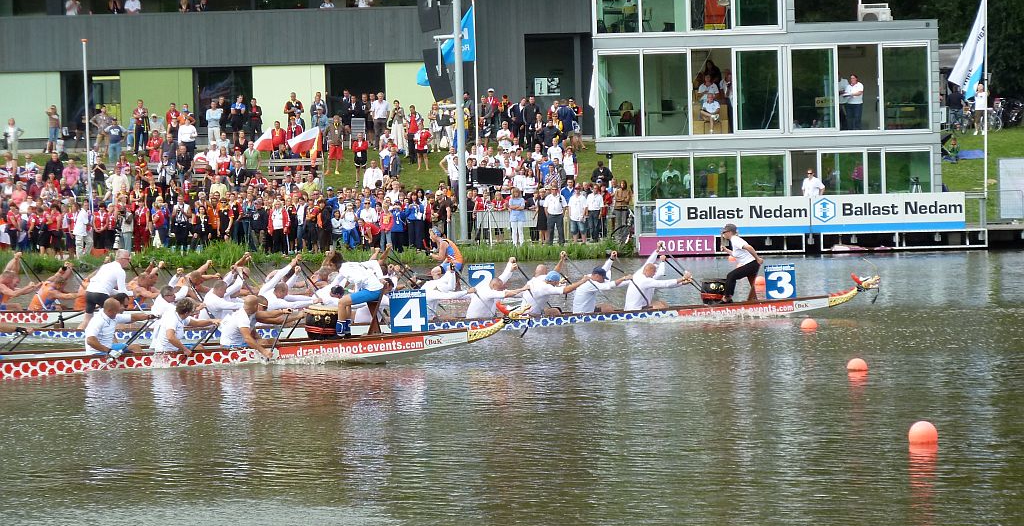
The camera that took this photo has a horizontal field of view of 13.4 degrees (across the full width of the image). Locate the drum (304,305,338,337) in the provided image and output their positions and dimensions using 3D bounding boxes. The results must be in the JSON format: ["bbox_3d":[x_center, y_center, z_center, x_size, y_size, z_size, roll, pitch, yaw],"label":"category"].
[{"bbox_3d":[-2.303,0.725,53.400,0.470,0.450,0.470,-1,1,2],"label":"drum"}]

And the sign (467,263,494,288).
[{"bbox_3d":[-0.561,0.292,80.800,0.490,0.545,0.040,-2,1,0],"label":"sign"}]

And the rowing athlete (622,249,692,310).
[{"bbox_3d":[2.289,0.322,68.400,1.080,1.100,0.600,-2,1,-1],"label":"rowing athlete"}]

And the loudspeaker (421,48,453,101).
[{"bbox_3d":[-2.205,-5.670,131.000,0.580,1.550,0.600,-15,1,0],"label":"loudspeaker"}]

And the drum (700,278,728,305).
[{"bbox_3d":[3.154,0.446,67.300,0.460,0.420,0.460,-1,1,2],"label":"drum"}]

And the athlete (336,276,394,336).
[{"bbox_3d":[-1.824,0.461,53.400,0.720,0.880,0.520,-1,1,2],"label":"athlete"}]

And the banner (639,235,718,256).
[{"bbox_3d":[4.891,-0.502,128.500,2.300,0.560,0.050,-1,1,2],"label":"banner"}]

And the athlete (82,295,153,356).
[{"bbox_3d":[-4.856,0.835,53.800,0.920,0.880,0.600,-1,1,21],"label":"athlete"}]

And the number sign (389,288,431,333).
[{"bbox_3d":[-1.260,0.597,53.300,0.455,0.515,0.030,-1,1,2],"label":"number sign"}]

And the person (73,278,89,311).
[{"bbox_3d":[-7.160,0.476,75.300,0.900,1.080,0.600,-2,1,-15],"label":"person"}]

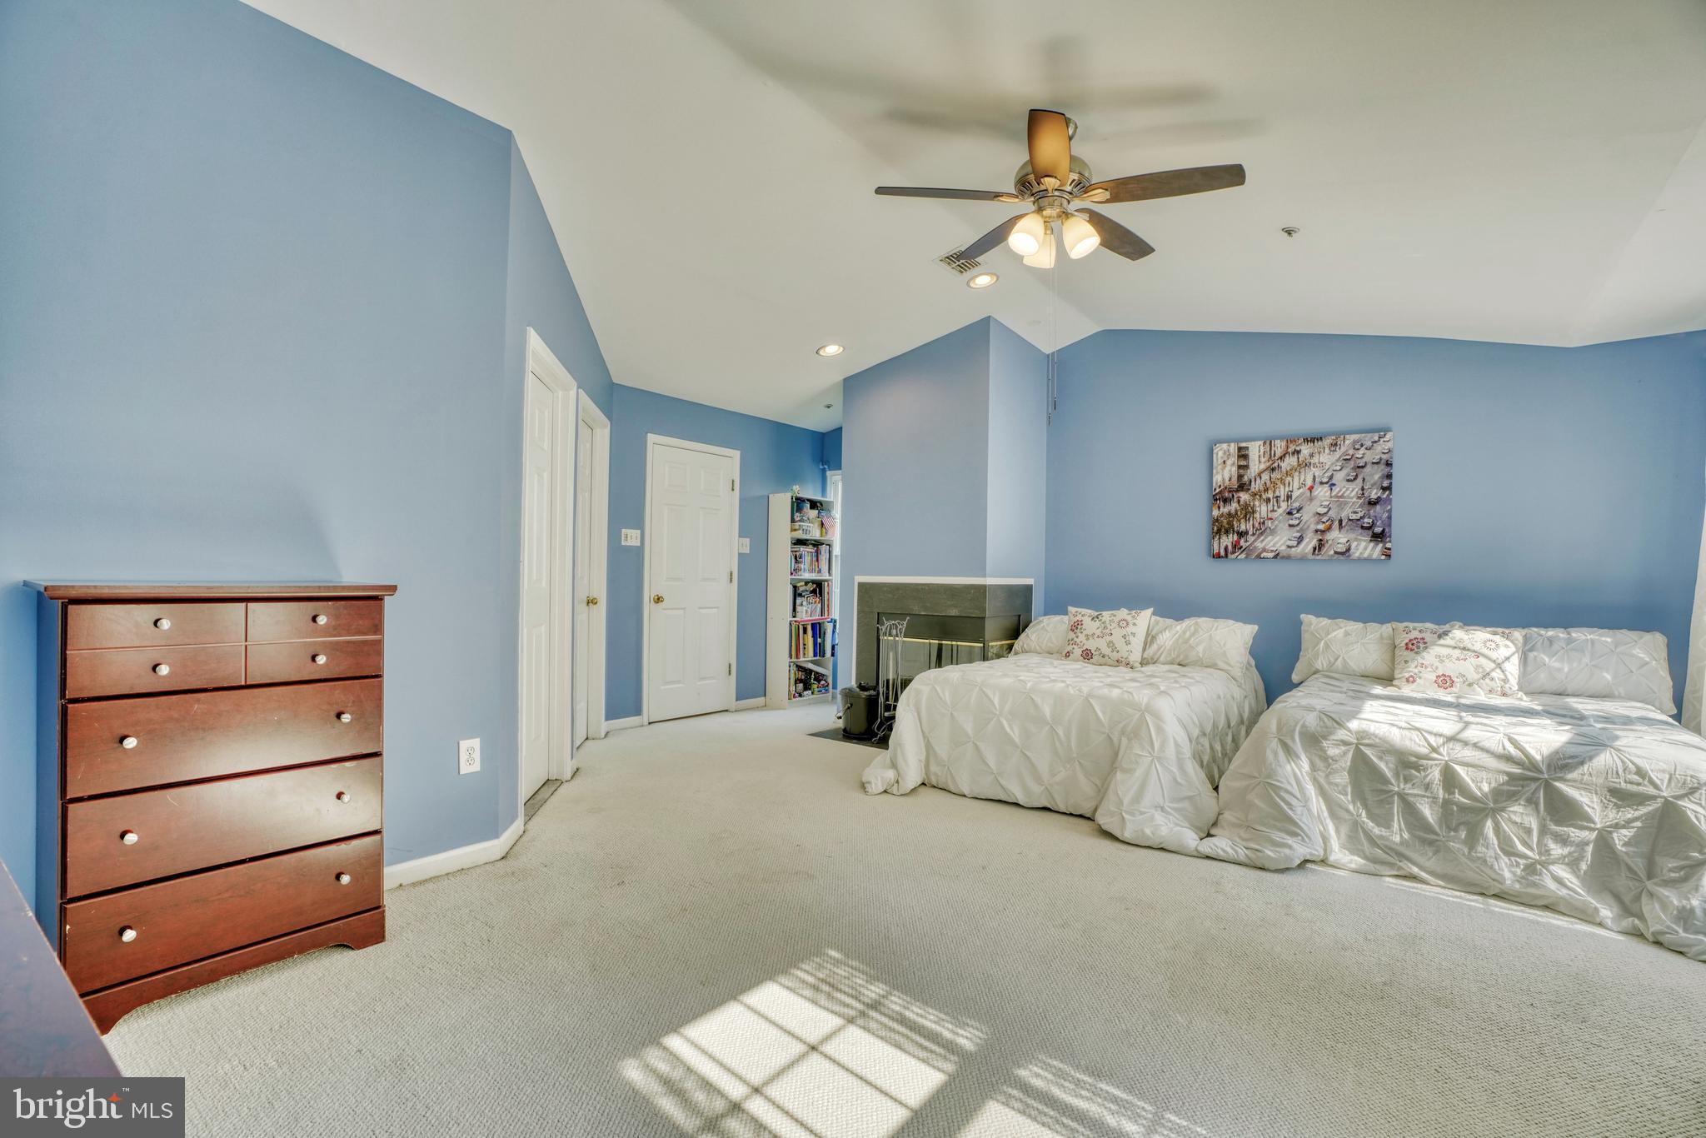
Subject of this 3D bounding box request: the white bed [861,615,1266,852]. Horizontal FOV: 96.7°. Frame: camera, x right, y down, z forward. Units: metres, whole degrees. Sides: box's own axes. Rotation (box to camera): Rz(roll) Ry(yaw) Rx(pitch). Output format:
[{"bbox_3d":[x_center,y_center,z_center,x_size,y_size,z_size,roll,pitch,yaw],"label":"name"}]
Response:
[{"bbox_3d":[1.386,0.746,4.457,1.580,0.840,2.350,1,-1,39],"label":"white bed"}]

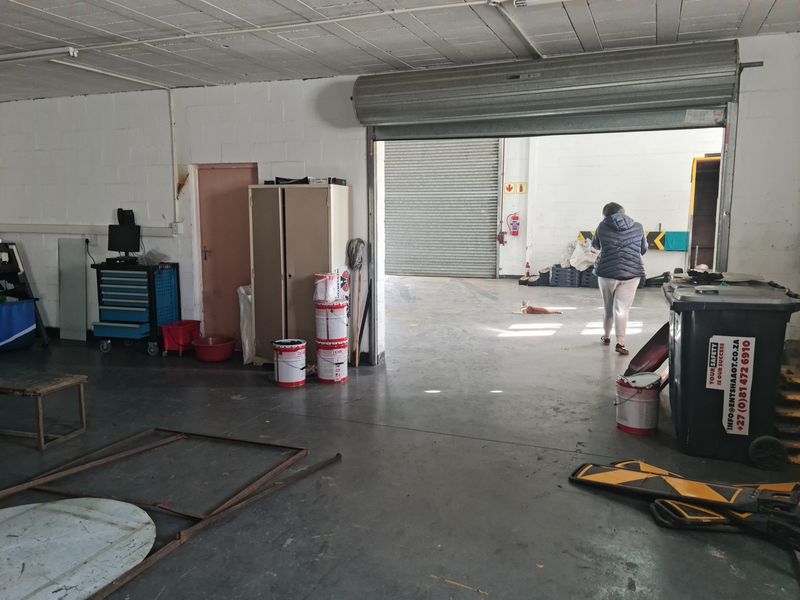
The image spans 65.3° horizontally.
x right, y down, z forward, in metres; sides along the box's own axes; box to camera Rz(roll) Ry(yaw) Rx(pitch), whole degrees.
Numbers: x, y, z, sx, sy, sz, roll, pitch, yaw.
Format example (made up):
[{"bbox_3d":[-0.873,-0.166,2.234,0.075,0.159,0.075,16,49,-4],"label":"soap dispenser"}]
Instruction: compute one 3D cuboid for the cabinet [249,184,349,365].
[{"bbox_3d":[-0.999,-0.233,6.313,0.910,1.805,0.390,3,8,21],"label":"cabinet"}]

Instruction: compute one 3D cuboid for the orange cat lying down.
[{"bbox_3d":[2.215,0.111,9.885,0.600,0.200,0.240,-1,8,-5],"label":"orange cat lying down"}]

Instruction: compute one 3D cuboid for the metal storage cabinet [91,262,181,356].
[{"bbox_3d":[-2.964,0.097,6.963,0.760,0.975,0.535,3,8,19],"label":"metal storage cabinet"}]

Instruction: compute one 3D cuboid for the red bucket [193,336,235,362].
[{"bbox_3d":[-2.004,0.539,6.721,0.444,0.198,0.444,0,8,0],"label":"red bucket"}]

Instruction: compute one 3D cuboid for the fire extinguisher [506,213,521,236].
[{"bbox_3d":[2.725,-1.796,14.877,0.270,0.561,0.190,3,8,22],"label":"fire extinguisher"}]

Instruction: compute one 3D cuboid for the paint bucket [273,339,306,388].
[{"bbox_3d":[-1.009,0.571,5.668,0.305,0.380,0.305,-1,8,-10],"label":"paint bucket"}]

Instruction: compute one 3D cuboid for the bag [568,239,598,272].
[{"bbox_3d":[4.009,-0.962,13.520,0.616,0.679,0.500,3,8,22],"label":"bag"}]

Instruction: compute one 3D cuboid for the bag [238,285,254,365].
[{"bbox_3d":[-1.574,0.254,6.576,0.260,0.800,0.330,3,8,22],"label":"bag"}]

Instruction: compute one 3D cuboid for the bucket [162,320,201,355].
[{"bbox_3d":[-2.460,0.432,7.027,0.245,0.330,0.390,1,8,7],"label":"bucket"}]

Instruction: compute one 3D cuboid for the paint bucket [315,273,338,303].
[{"bbox_3d":[-0.684,-0.122,5.743,0.205,0.271,0.205,0,8,0],"label":"paint bucket"}]

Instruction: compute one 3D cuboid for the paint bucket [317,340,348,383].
[{"bbox_3d":[-0.629,0.562,5.817,0.295,0.360,0.295,-1,8,-6],"label":"paint bucket"}]

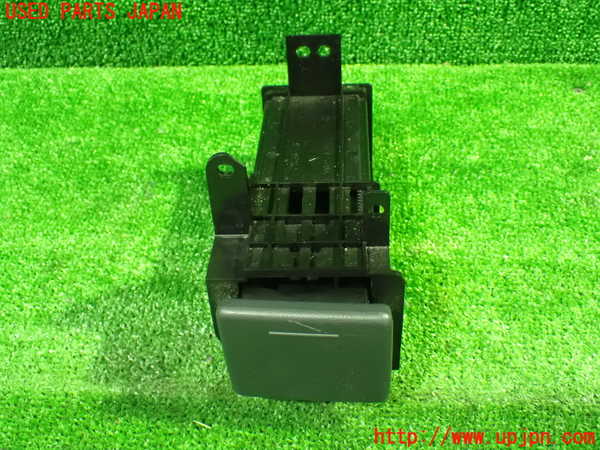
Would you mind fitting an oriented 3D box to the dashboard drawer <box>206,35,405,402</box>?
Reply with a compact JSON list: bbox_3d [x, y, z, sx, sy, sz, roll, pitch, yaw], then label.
[{"bbox_3d":[0.007,-0.021,0.503,0.121,0.156,0.235,-1,45,4],"label":"dashboard drawer"}]

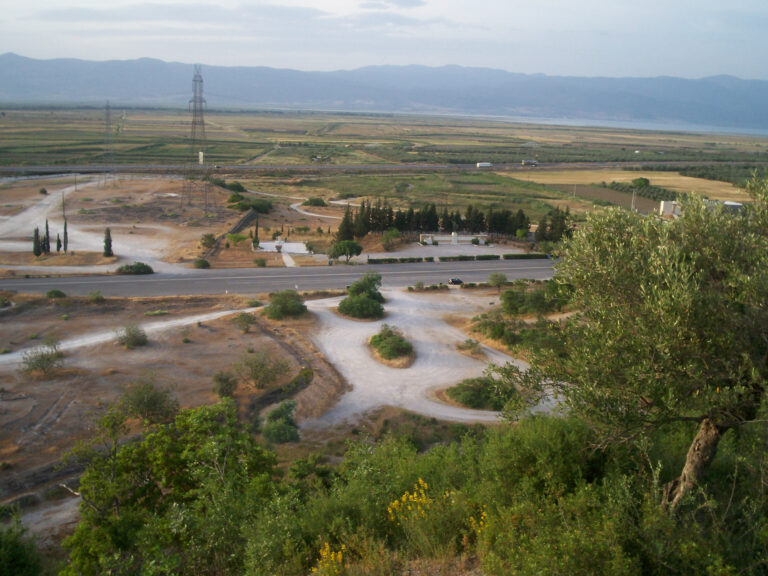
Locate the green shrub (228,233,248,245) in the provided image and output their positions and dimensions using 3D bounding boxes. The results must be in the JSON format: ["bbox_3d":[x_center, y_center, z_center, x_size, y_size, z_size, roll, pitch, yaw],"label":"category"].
[{"bbox_3d":[-45.630,-15.310,248.370,7.000,3.470,6.300,3,13,0],"label":"green shrub"}]

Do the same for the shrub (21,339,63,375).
[{"bbox_3d":[-50.250,9.850,117.550,5.790,4.790,5.370,-3,14,-23],"label":"shrub"}]

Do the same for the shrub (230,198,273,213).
[{"bbox_3d":[-50.770,-31.760,305.170,15.730,5.360,9.730,1,13,-10],"label":"shrub"}]

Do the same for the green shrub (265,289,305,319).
[{"bbox_3d":[-20.480,3.610,164.810,9.180,6.030,8.260,3,13,0],"label":"green shrub"}]

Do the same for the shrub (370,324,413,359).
[{"bbox_3d":[1.290,8.720,134.360,6.870,5.050,7.080,3,13,1],"label":"shrub"}]

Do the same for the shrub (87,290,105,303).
[{"bbox_3d":[-62.040,1.780,171.910,3.770,2.410,3.390,3,13,0],"label":"shrub"}]

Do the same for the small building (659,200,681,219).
[{"bbox_3d":[129.470,-35.250,360.940,10.140,7.930,8.120,4,13,5],"label":"small building"}]

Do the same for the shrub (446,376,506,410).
[{"bbox_3d":[13.310,14.610,112.460,8.720,3.790,6.740,5,13,7],"label":"shrub"}]

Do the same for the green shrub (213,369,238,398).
[{"bbox_3d":[-22.120,13.220,111.130,3.310,3.480,3.410,0,13,-11],"label":"green shrub"}]

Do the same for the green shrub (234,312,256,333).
[{"bbox_3d":[-26.870,6.720,154.400,4.450,3.960,4.000,3,13,0],"label":"green shrub"}]

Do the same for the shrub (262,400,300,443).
[{"bbox_3d":[-12.520,16.010,97.670,4.480,4.390,5.080,1,13,-7],"label":"shrub"}]

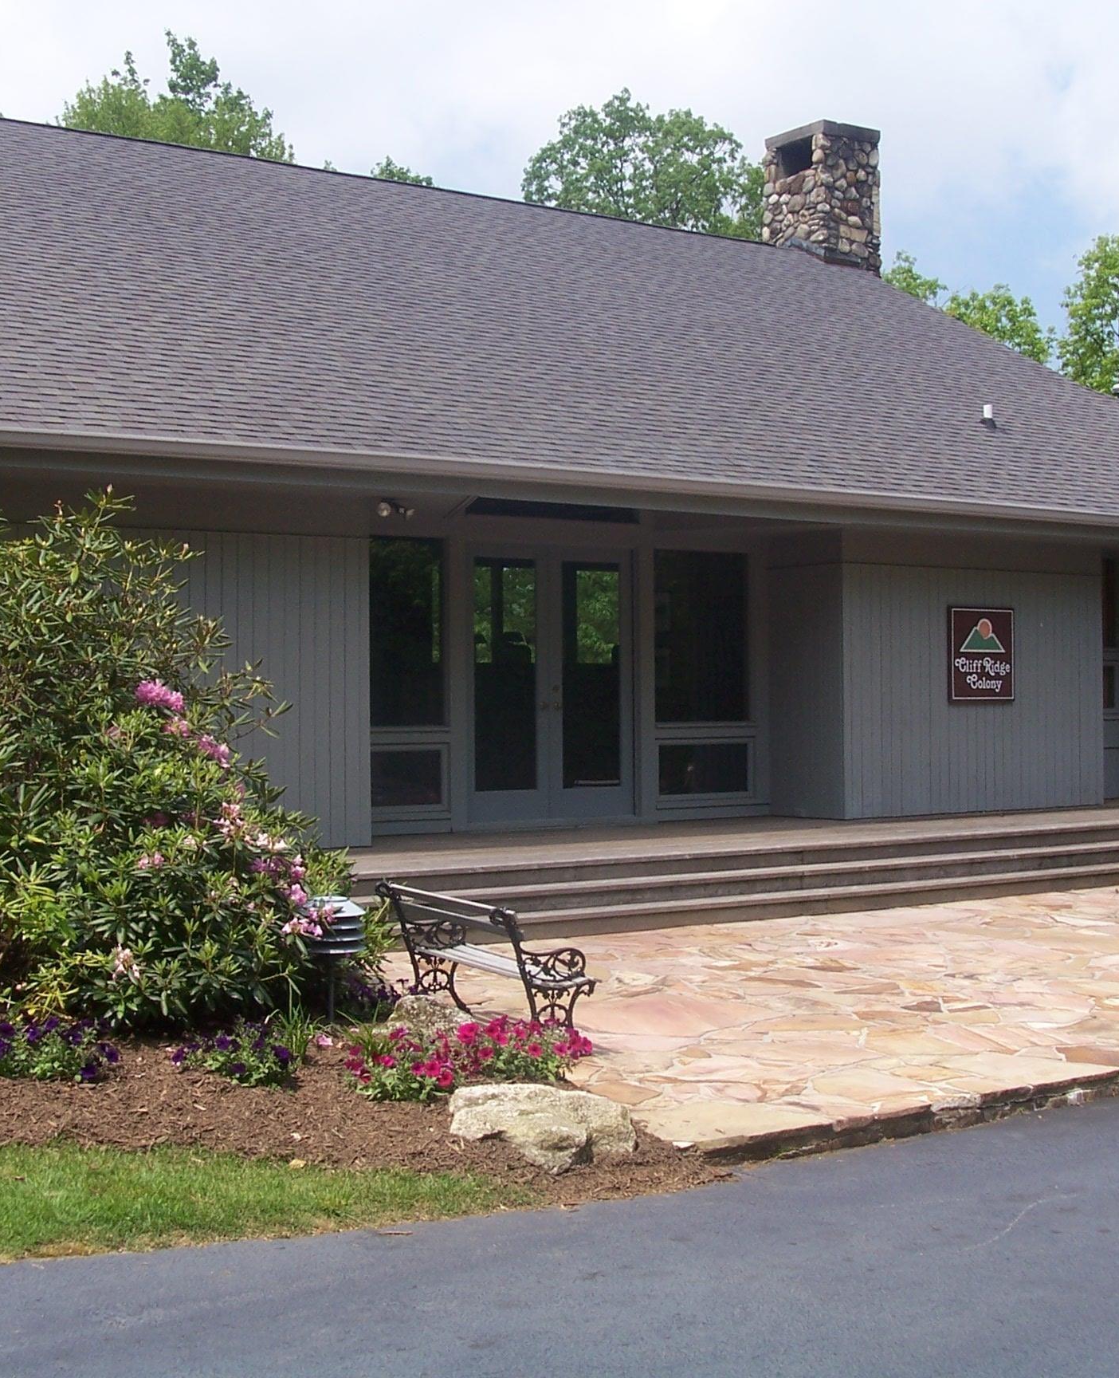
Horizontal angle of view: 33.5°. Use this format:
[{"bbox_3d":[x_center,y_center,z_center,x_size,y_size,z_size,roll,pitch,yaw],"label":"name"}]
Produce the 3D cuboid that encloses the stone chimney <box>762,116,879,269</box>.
[{"bbox_3d":[3.870,-7.054,27.084,1.123,2.160,1.318,0,0,-33],"label":"stone chimney"}]

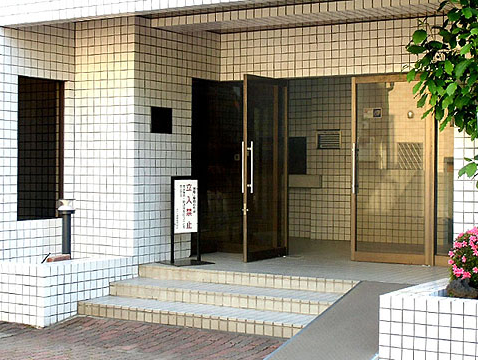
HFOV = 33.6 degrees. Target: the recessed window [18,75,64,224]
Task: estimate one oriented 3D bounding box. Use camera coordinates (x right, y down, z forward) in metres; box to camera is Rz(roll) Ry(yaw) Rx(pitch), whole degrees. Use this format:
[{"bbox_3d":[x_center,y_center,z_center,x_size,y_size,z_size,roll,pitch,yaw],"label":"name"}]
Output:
[{"bbox_3d":[-2.300,-0.353,9.040,0.120,1.599,0.630,1,1,38],"label":"recessed window"}]

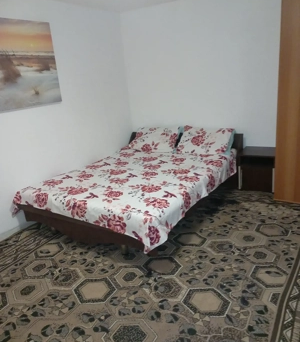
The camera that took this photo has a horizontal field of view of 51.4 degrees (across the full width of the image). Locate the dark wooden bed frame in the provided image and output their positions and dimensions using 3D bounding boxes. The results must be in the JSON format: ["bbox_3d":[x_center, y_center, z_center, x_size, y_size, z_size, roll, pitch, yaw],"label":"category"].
[{"bbox_3d":[-0.083,0.077,3.443,1.619,0.566,2.132,6,21,31],"label":"dark wooden bed frame"}]

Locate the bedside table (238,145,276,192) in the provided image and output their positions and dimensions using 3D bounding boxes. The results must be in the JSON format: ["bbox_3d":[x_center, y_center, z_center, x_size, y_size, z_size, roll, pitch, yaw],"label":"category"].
[{"bbox_3d":[1.288,-0.019,3.615,0.417,0.408,0.428,6,21,31],"label":"bedside table"}]

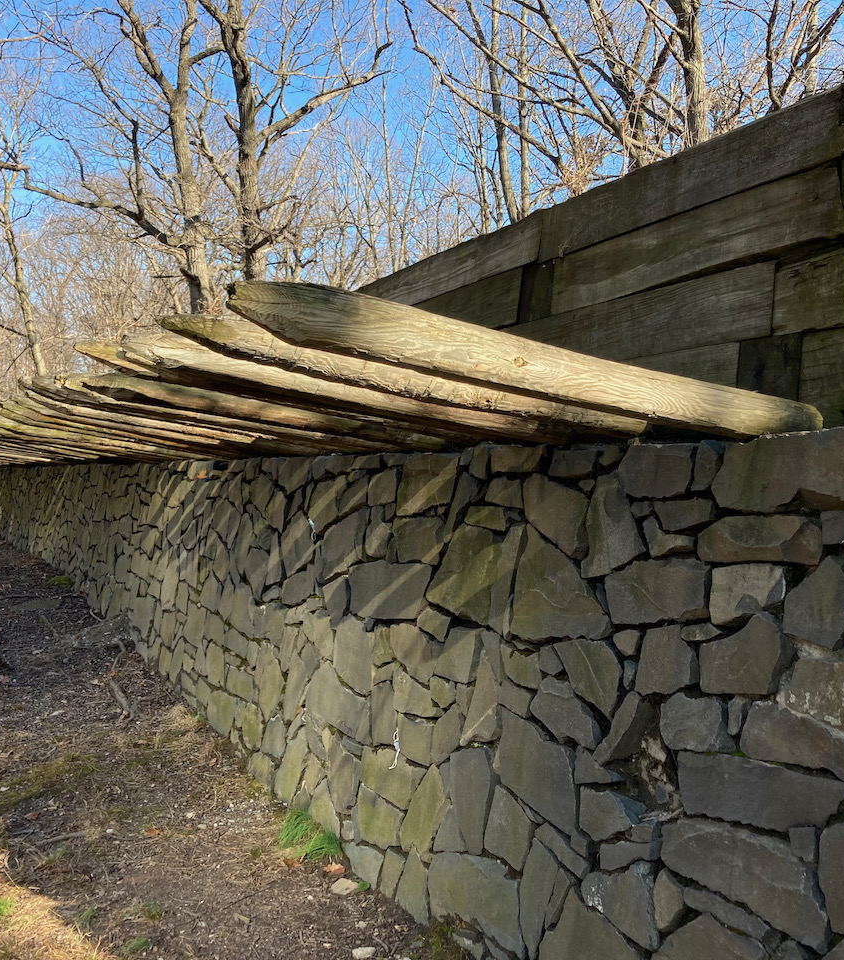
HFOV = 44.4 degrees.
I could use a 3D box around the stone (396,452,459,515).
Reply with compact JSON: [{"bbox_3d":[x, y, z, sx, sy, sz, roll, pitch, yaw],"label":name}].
[{"bbox_3d":[0.098,0.015,4.147,0.194,0.246,0.483,10,-10,-26],"label":"stone"}]

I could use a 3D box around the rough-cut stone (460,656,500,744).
[{"bbox_3d":[0.234,0.701,3.249,0.130,0.292,0.227,-2,2,-27],"label":"rough-cut stone"}]

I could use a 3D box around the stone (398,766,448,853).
[{"bbox_3d":[0.092,1.144,3.569,0.190,0.335,0.331,8,-3,-25],"label":"stone"}]

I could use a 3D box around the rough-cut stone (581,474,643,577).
[{"bbox_3d":[0.550,0.129,2.664,0.157,0.271,0.253,5,-2,-26],"label":"rough-cut stone"}]

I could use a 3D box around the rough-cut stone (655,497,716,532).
[{"bbox_3d":[0.673,0.083,2.519,0.120,0.081,0.202,-2,2,-27],"label":"rough-cut stone"}]

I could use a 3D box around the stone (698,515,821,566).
[{"bbox_3d":[0.856,0.152,2.497,0.158,0.119,0.380,10,-6,-26],"label":"stone"}]

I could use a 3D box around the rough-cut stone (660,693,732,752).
[{"bbox_3d":[0.680,0.571,2.417,0.130,0.139,0.217,8,-3,-25],"label":"rough-cut stone"}]

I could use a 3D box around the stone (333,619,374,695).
[{"bbox_3d":[-0.190,0.681,4.113,0.200,0.269,0.423,5,-2,-26],"label":"stone"}]

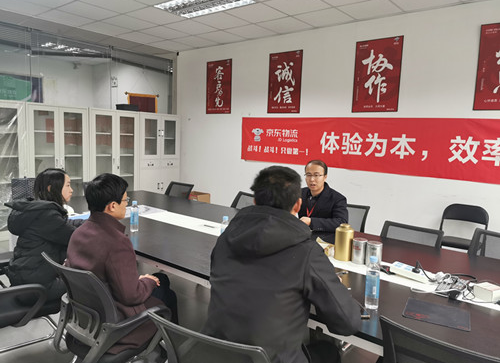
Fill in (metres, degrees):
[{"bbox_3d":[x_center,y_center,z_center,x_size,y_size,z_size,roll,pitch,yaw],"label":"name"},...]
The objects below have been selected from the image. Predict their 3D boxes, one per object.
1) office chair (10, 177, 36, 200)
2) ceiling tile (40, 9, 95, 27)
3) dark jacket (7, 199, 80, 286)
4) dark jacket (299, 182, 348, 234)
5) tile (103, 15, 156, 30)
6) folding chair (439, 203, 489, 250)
[{"bbox_3d":[-2.600,0.406,4.823,0.576,0.864,0.576,7,8,38],"label":"office chair"},{"bbox_3d":[-2.530,-2.262,5.412,0.527,0.015,0.606,7,8,38],"label":"ceiling tile"},{"bbox_3d":[-1.372,0.395,2.629,0.490,0.570,0.480,8,8,39],"label":"dark jacket"},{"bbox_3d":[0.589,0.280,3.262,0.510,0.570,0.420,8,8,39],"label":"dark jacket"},{"bbox_3d":[-1.709,-2.245,5.530,0.606,0.015,0.606,7,8,38],"label":"tile"},{"bbox_3d":[2.237,0.678,4.194,0.465,0.823,0.475,7,8,38],"label":"folding chair"}]

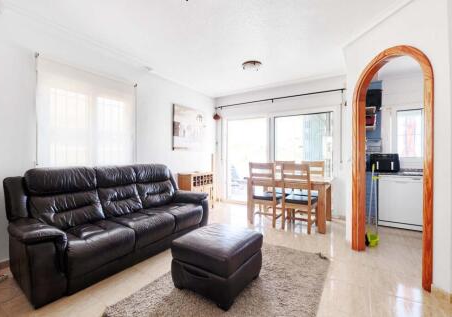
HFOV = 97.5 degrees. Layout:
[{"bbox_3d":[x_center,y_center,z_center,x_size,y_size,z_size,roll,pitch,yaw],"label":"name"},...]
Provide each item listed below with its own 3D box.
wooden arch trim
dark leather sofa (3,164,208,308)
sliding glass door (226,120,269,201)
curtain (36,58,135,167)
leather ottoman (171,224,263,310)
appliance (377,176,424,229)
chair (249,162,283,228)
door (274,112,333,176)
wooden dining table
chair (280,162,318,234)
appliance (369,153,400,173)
[{"bbox_3d":[1.719,0.003,2.071,0.140,2.240,0.810,0,0,-13],"label":"wooden arch trim"},{"bbox_3d":[-1.247,0.592,2.539,0.999,1.009,1.978,0,0,34],"label":"dark leather sofa"},{"bbox_3d":[0.493,0.054,4.739,1.160,2.038,0.061,0,0,31],"label":"sliding glass door"},{"bbox_3d":[-1.768,-0.480,2.691,0.060,1.320,1.190,0,0,32],"label":"curtain"},{"bbox_3d":[-0.060,0.894,1.799,0.580,0.399,0.560,0,0,33],"label":"leather ottoman"},{"bbox_3d":[2.954,0.706,3.394,0.600,0.840,0.580,0,0,32],"label":"appliance"},{"bbox_3d":[0.714,0.587,3.404,0.424,1.024,0.535,0,0,31],"label":"chair"},{"bbox_3d":[1.543,0.060,4.096,1.181,2.038,0.061,0,0,31],"label":"door"},{"bbox_3d":[1.111,0.728,3.504,1.332,0.744,0.797,0,0,31],"label":"wooden dining table"},{"bbox_3d":[1.153,0.589,3.135,0.424,1.024,0.535,0,0,31],"label":"chair"},{"bbox_3d":[2.772,0.084,3.474,0.380,0.310,0.320,0,0,32],"label":"appliance"}]

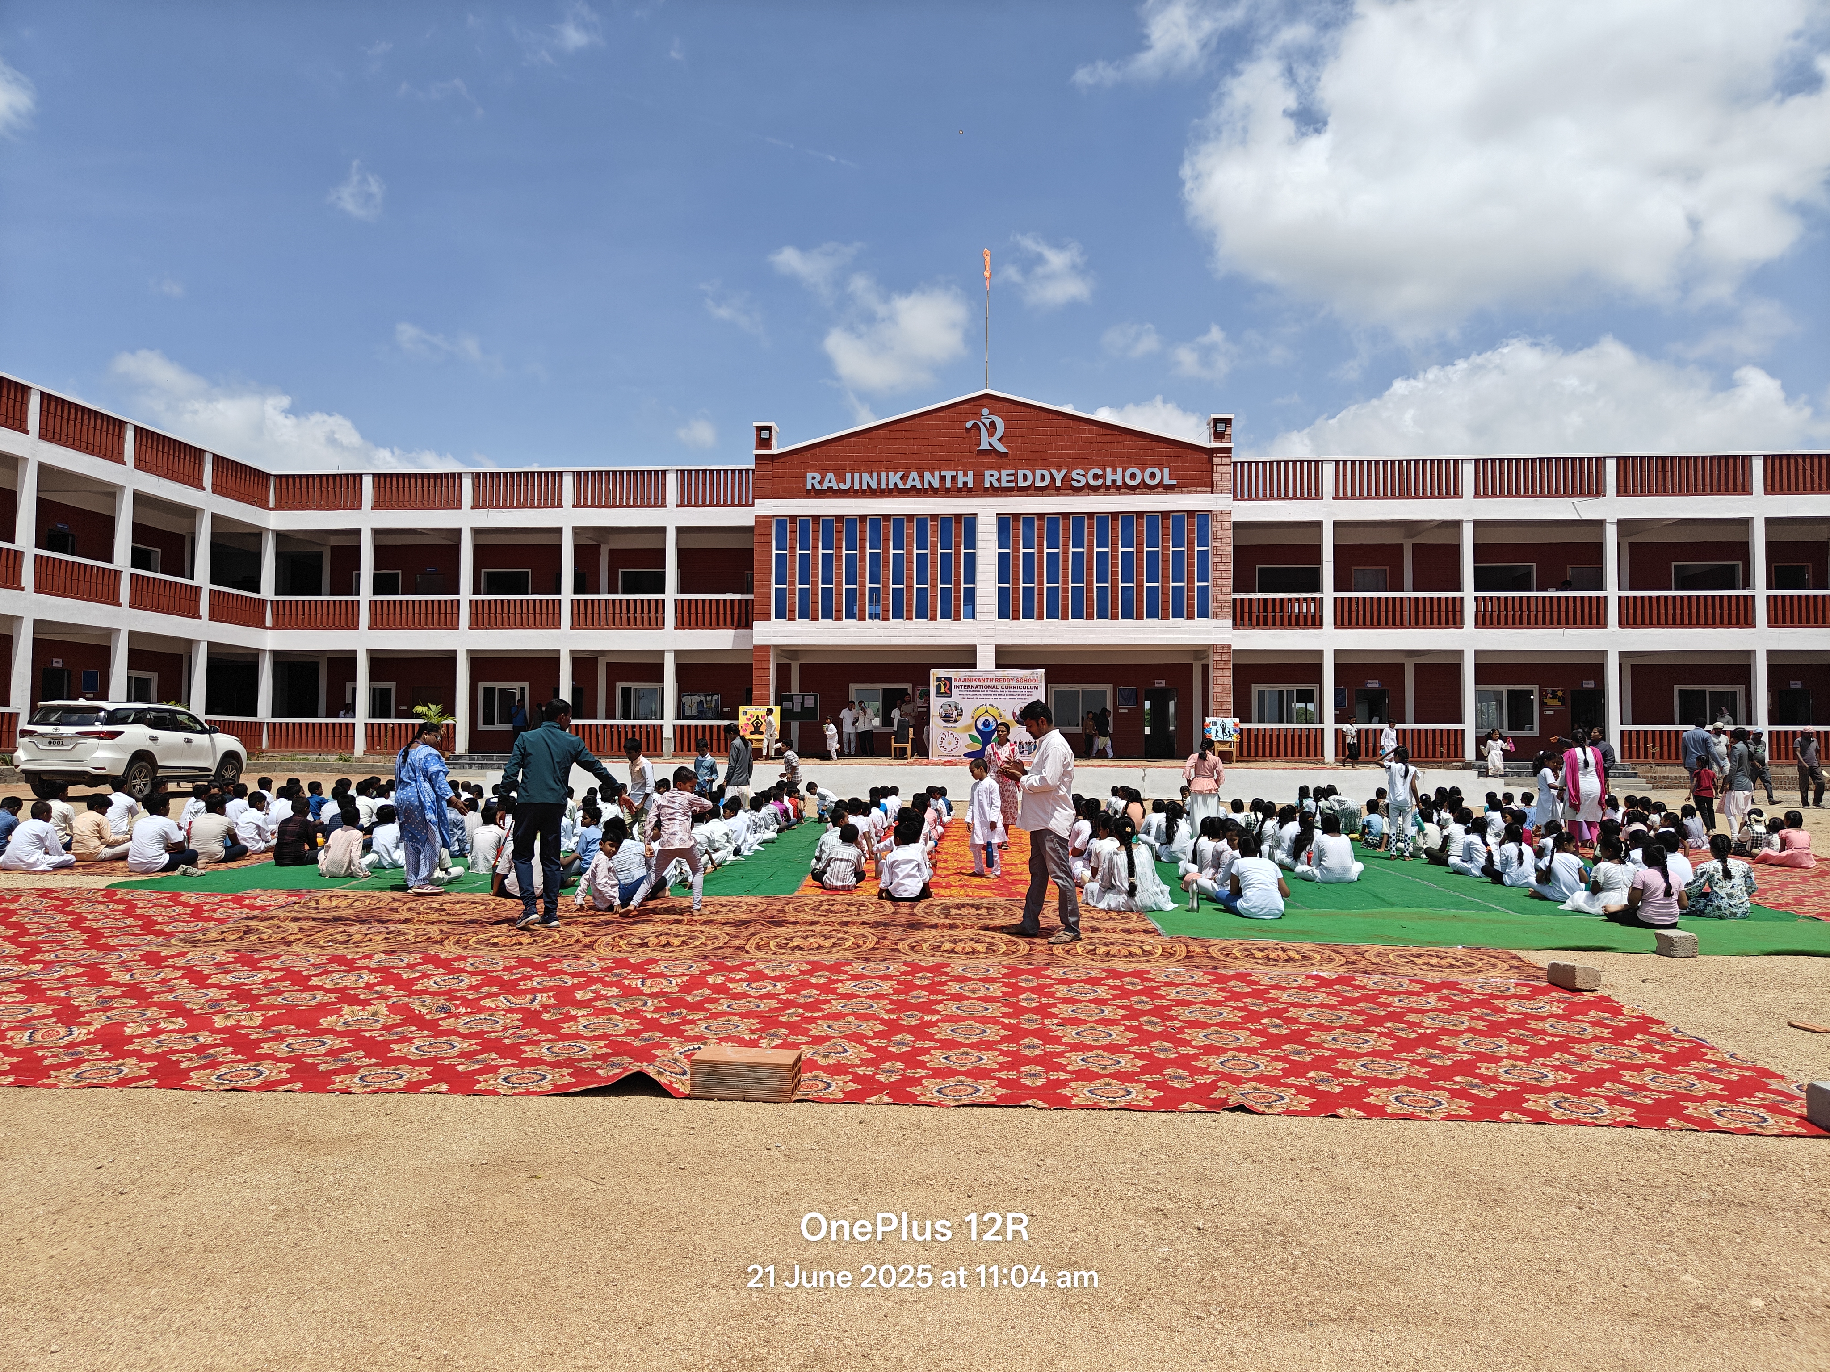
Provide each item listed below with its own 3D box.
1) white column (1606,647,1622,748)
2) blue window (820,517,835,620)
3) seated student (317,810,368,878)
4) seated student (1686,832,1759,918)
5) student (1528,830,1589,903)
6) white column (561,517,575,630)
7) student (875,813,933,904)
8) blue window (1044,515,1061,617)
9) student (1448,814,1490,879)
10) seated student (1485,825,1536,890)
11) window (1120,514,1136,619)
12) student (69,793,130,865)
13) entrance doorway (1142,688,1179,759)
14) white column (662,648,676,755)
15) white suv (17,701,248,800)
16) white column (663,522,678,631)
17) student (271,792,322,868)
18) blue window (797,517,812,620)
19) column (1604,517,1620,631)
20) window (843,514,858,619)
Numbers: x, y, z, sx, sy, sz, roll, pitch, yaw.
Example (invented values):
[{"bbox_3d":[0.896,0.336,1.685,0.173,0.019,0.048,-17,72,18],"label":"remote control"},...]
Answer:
[{"bbox_3d":[18.439,0.472,33.500,0.280,2.920,0.280,0,-2,5],"label":"white column"},{"bbox_3d":[-2.448,-3.291,35.616,0.417,2.917,0.100,0,-3,5],"label":"blue window"},{"bbox_3d":[-5.751,1.560,12.744,0.470,0.656,0.520,0,-2,8],"label":"seated student"},{"bbox_3d":[6.578,1.530,10.343,0.500,0.670,0.480,0,-2,5],"label":"seated student"},{"bbox_3d":[5.863,1.622,11.559,0.420,0.624,0.480,1,-3,-5],"label":"student"},{"bbox_3d":[-9.782,-3.106,35.800,0.280,3.020,0.280,0,-2,5],"label":"white column"},{"bbox_3d":[-0.086,1.512,11.114,0.500,0.670,0.550,0,-2,2],"label":"student"},{"bbox_3d":[3.717,-3.172,34.134,0.412,2.817,0.100,0,-2,5],"label":"blue window"},{"bbox_3d":[5.884,1.675,13.466,0.400,0.662,0.450,1,-3,-12],"label":"student"},{"bbox_3d":[5.791,1.625,12.363,0.480,0.600,0.520,0,-2,0],"label":"seated student"},{"bbox_3d":[5.703,-3.175,33.961,0.408,2.841,0.100,0,-2,5],"label":"window"},{"bbox_3d":[-8.741,1.511,13.664,0.460,0.710,0.540,-1,-2,24],"label":"student"},{"bbox_3d":[7.325,1.130,37.827,1.032,2.125,0.200,0,-2,5],"label":"entrance doorway"},{"bbox_3d":[-6.999,0.474,36.246,0.280,3.075,0.300,0,-2,5],"label":"white column"},{"bbox_3d":[-15.300,1.265,25.200,1.855,1.820,4.790,0,-2,5],"label":"white suv"},{"bbox_3d":[-6.981,-3.097,36.385,0.280,3.075,0.300,0,-2,5],"label":"white column"},{"bbox_3d":[-6.516,1.524,13.516,0.520,0.730,0.580,0,-3,17],"label":"student"},{"bbox_3d":[-3.036,-3.221,34.900,0.400,2.830,0.100,0,-2,5],"label":"blue window"},{"bbox_3d":[18.571,-3.001,33.795,0.310,3.031,0.290,0,-3,5],"label":"column"},{"bbox_3d":[-1.745,-3.211,34.800,0.400,2.830,0.100,0,-2,5],"label":"window"}]

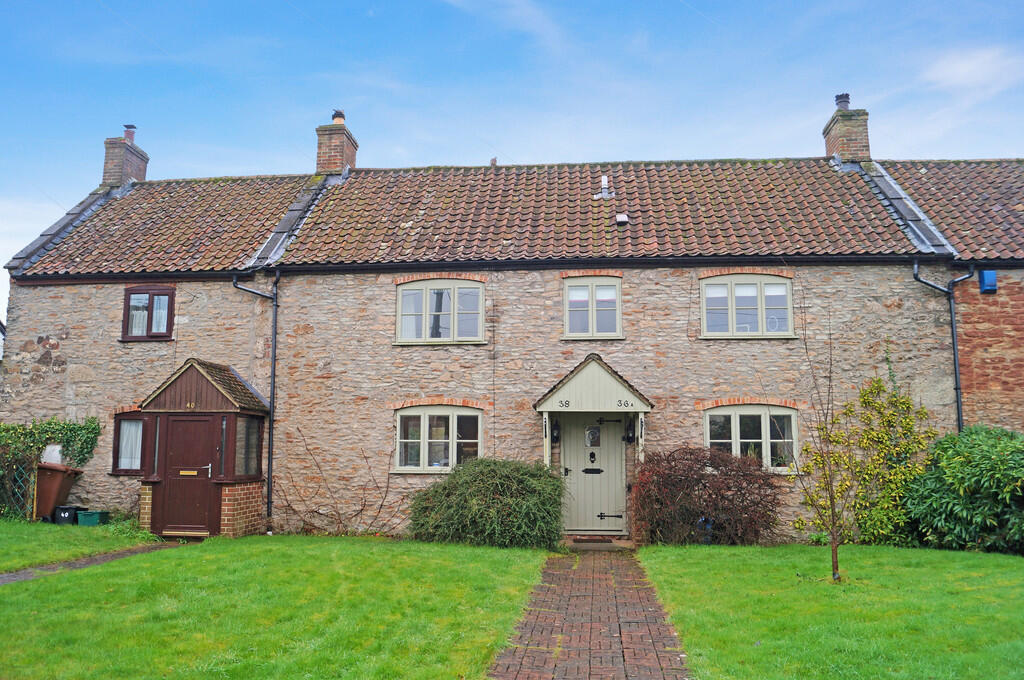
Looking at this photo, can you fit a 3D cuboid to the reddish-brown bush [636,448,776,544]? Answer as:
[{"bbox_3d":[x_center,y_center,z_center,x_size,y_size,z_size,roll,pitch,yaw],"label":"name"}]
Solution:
[{"bbox_3d":[2.911,2.321,11.668,2.120,1.389,1.350,-1,-7,3],"label":"reddish-brown bush"}]

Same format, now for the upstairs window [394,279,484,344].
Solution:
[{"bbox_3d":[-1.182,-0.478,12.733,1.478,1.052,0.100,-1,-7,5],"label":"upstairs window"}]

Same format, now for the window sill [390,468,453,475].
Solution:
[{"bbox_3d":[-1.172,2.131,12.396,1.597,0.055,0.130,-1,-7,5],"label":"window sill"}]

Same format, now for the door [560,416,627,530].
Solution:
[{"bbox_3d":[1.361,2.153,12.661,1.000,2.004,0.080,-1,-7,3],"label":"door"}]

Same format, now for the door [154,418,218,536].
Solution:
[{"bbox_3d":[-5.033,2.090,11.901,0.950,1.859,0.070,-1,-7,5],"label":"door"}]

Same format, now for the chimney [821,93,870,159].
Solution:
[{"bbox_3d":[6.875,-4.293,15.764,0.615,1.620,0.950,-1,-7,5],"label":"chimney"}]

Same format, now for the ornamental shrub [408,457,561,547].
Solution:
[{"bbox_3d":[-0.399,2.458,11.792,2.405,1.258,1.450,-1,-7,3],"label":"ornamental shrub"}]

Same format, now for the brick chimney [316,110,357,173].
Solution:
[{"bbox_3d":[-3.951,-4.398,17.328,0.641,1.692,1.020,-1,-7,3],"label":"brick chimney"}]

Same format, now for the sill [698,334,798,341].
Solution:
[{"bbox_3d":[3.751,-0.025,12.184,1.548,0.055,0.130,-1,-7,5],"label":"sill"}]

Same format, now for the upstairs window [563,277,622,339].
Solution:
[{"bbox_3d":[1.360,-0.540,12.891,1.021,1.054,0.120,-1,-7,3],"label":"upstairs window"}]

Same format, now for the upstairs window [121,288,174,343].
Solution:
[{"bbox_3d":[-6.348,-0.460,13.393,0.952,0.963,0.120,-1,-7,5],"label":"upstairs window"}]

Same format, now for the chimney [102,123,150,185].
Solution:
[{"bbox_3d":[-8.413,-3.954,16.714,0.489,1.507,0.930,-1,-7,5],"label":"chimney"}]

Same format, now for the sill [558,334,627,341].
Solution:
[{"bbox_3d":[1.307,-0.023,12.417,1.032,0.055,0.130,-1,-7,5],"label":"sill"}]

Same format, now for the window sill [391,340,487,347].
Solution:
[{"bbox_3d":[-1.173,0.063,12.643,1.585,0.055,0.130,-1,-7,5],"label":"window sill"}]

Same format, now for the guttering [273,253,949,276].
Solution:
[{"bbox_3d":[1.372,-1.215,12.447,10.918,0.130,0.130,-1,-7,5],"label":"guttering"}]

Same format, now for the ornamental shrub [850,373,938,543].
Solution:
[{"bbox_3d":[5.670,1.783,11.437,1.140,2.452,0.620,-1,-7,5],"label":"ornamental shrub"}]

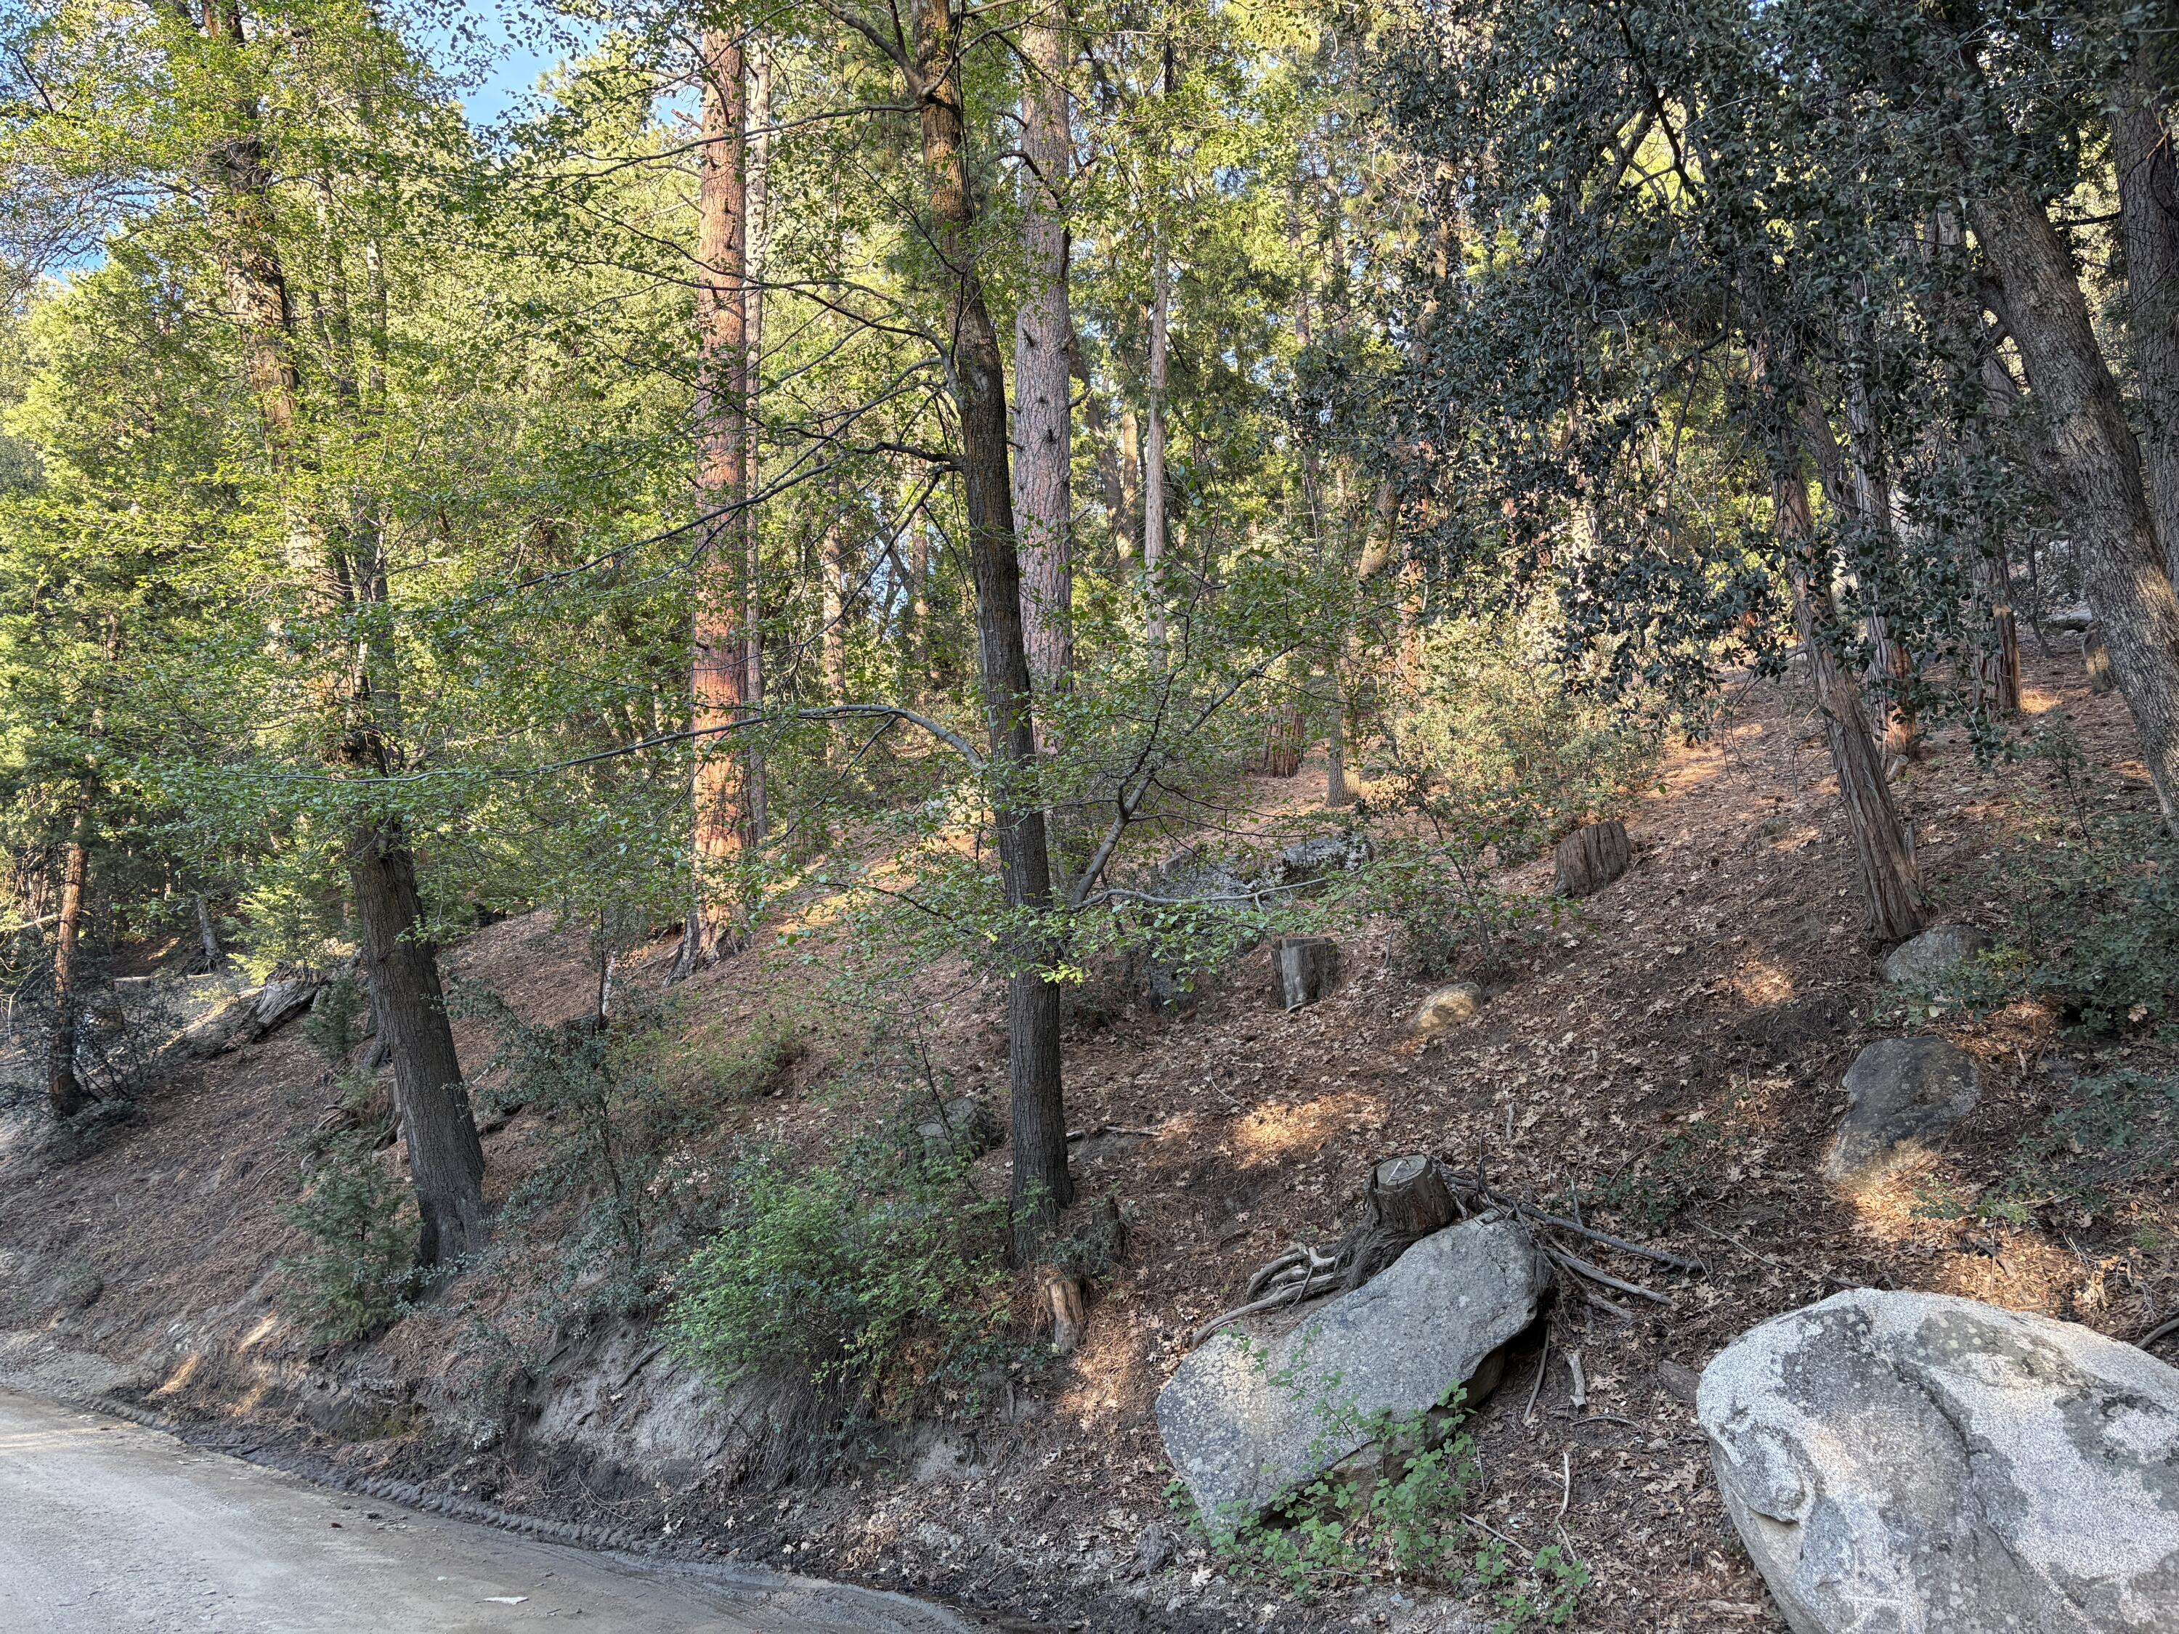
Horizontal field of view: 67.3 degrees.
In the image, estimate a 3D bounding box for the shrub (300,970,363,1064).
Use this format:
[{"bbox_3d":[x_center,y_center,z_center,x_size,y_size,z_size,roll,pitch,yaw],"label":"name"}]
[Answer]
[{"bbox_3d":[-5.318,1.406,11.500,0.430,0.650,0.430,0,-6,0],"label":"shrub"}]

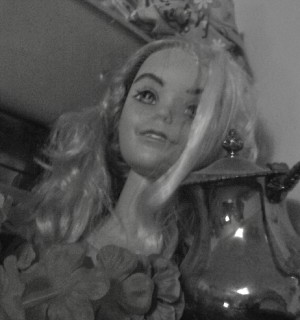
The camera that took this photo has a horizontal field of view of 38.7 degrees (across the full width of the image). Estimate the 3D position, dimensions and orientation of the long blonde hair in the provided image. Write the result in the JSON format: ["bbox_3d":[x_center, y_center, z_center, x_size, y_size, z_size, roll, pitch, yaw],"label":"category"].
[{"bbox_3d":[-0.008,-0.019,0.455,0.215,0.228,0.160,14,-12,-13],"label":"long blonde hair"}]

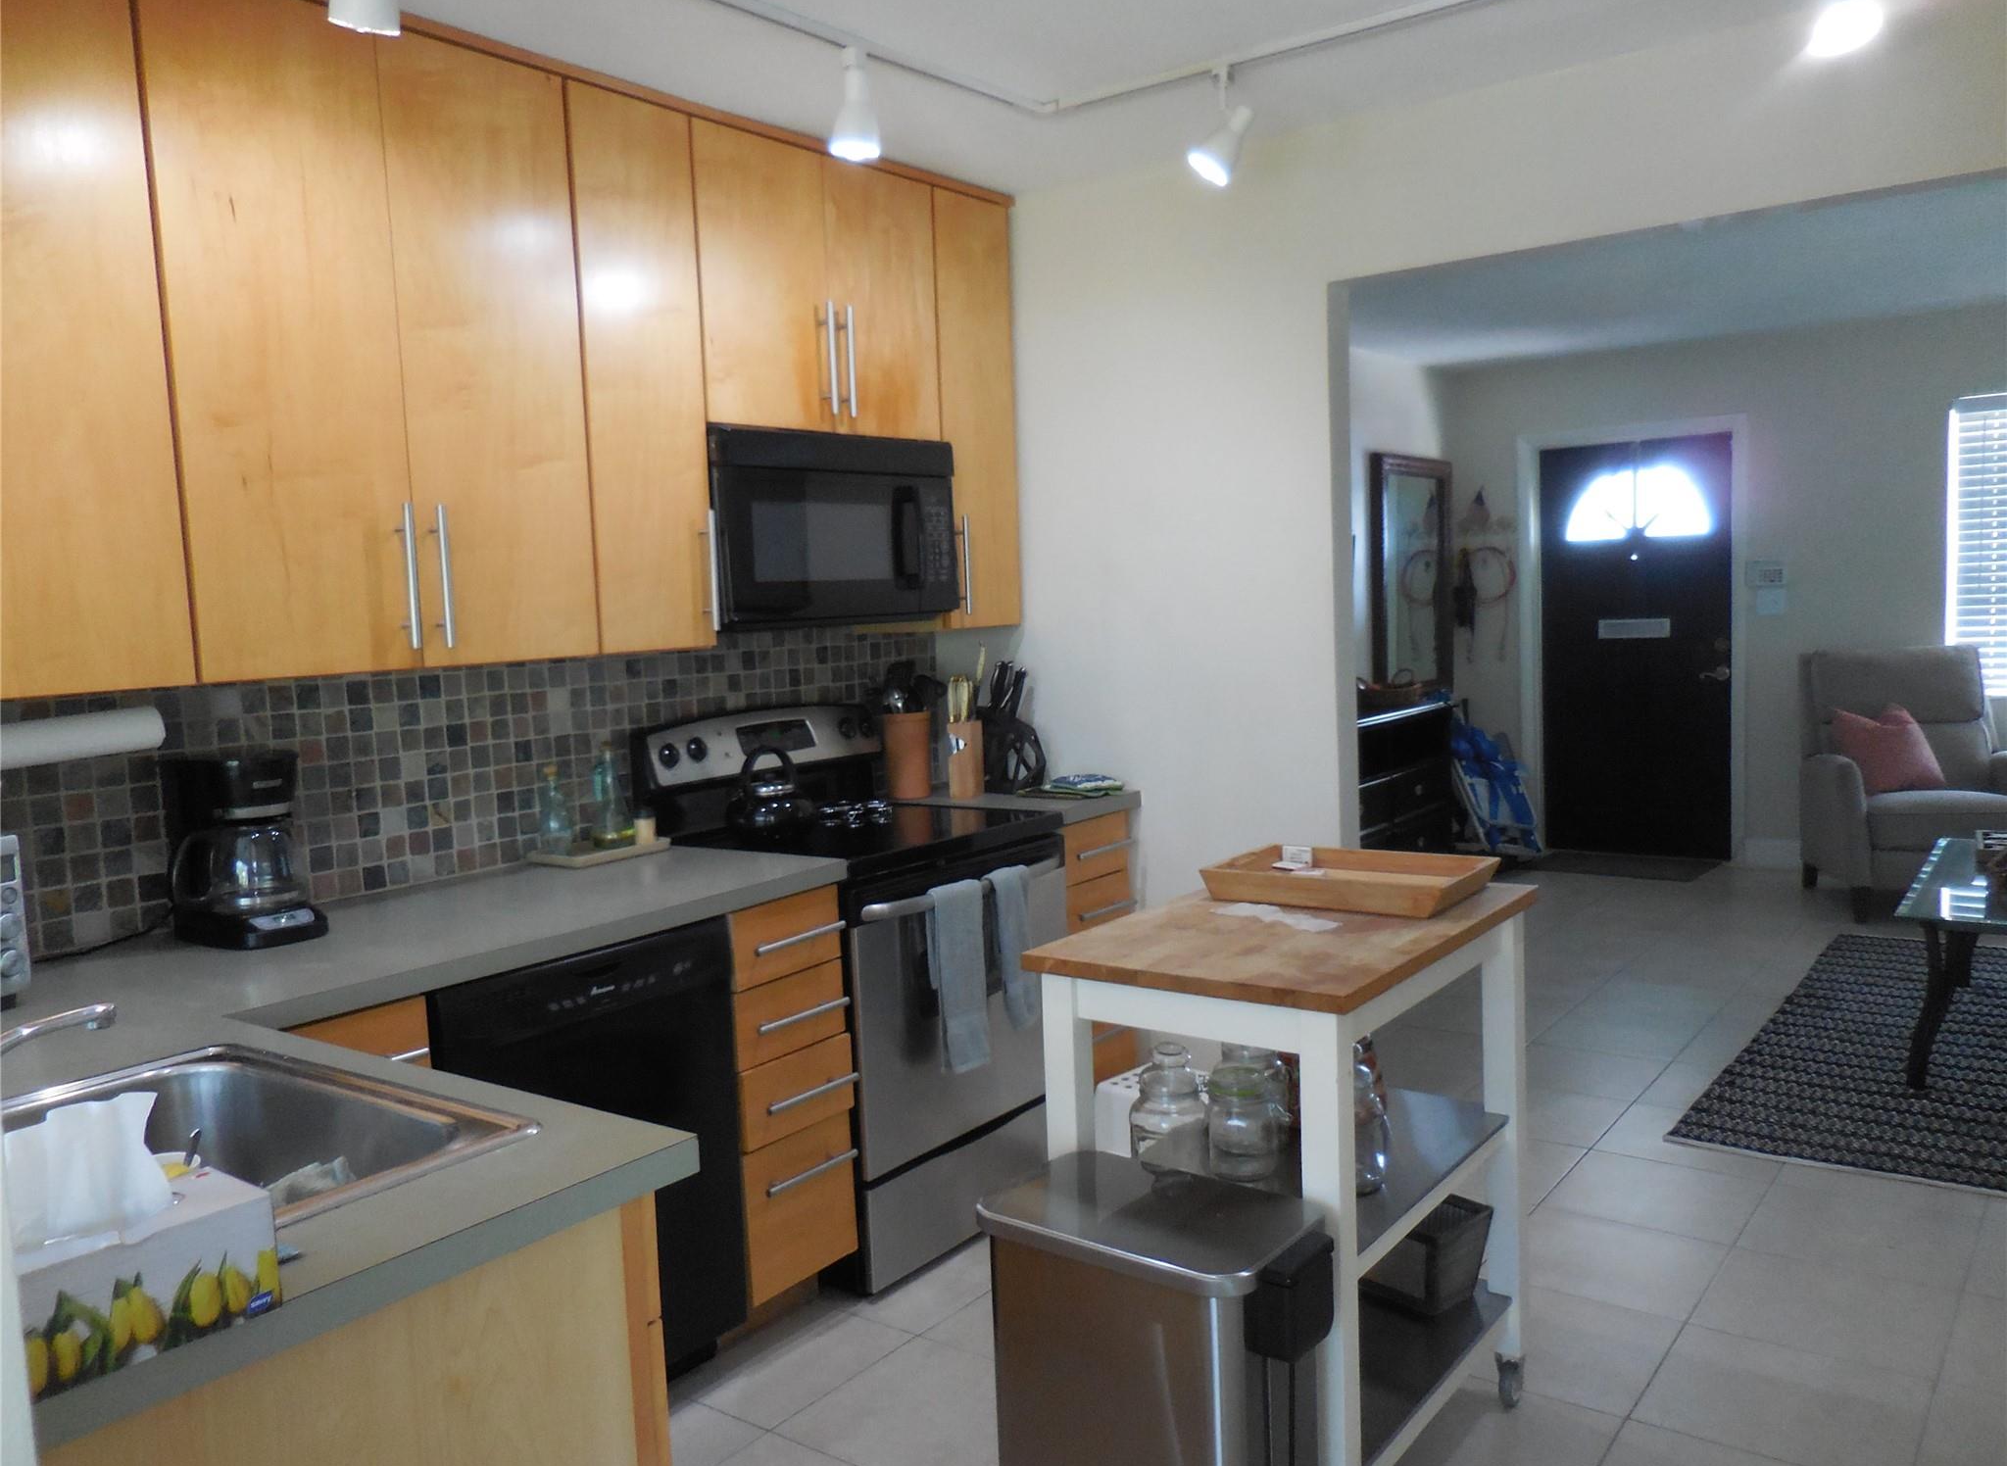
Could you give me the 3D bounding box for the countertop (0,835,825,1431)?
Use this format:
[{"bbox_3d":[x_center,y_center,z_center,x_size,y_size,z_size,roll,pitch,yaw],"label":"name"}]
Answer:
[{"bbox_3d":[-0.748,0.357,2.035,1.587,0.036,1.829,1,6,38],"label":"countertop"}]

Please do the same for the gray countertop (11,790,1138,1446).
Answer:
[{"bbox_3d":[-0.423,0.307,2.451,1.587,0.036,2.890,1,6,38],"label":"gray countertop"}]

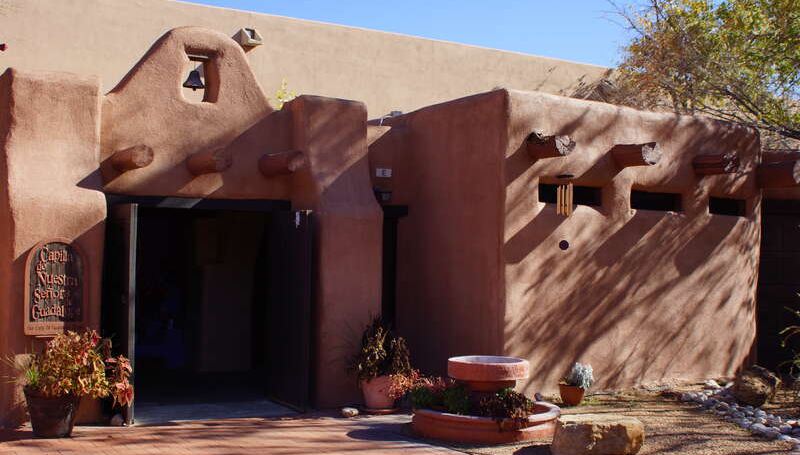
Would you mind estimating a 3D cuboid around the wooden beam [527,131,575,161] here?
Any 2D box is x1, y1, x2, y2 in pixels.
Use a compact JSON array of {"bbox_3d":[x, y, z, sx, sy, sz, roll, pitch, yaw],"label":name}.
[{"bbox_3d":[1.706,-0.917,10.698,0.230,0.230,0.600,2,-4,-28],"label":"wooden beam"}]

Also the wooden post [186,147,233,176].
[{"bbox_3d":[-1.904,-0.647,9.295,0.225,0.225,0.750,2,-1,-29],"label":"wooden post"}]

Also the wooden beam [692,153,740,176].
[{"bbox_3d":[4.056,-0.809,11.988,0.240,0.240,0.540,2,-4,-28],"label":"wooden beam"}]

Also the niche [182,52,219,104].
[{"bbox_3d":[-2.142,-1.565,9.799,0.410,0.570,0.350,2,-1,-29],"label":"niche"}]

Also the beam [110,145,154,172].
[{"bbox_3d":[-2.611,-0.654,9.065,0.200,0.200,0.820,2,-4,-28],"label":"beam"}]

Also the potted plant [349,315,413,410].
[{"bbox_3d":[-0.191,1.407,9.620,0.620,0.920,0.570,0,-4,0],"label":"potted plant"}]

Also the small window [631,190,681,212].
[{"bbox_3d":[3.303,-0.333,11.986,0.843,0.230,0.150,2,-4,-28],"label":"small window"}]

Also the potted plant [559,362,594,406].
[{"bbox_3d":[1.882,1.669,9.950,0.340,0.450,0.320,0,-4,0],"label":"potted plant"}]

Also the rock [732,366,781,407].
[{"bbox_3d":[3.668,1.636,9.600,0.450,0.410,0.390,2,-4,-28],"label":"rock"}]

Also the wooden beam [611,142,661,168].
[{"bbox_3d":[2.826,-0.870,11.181,0.250,0.250,0.480,2,-2,-37],"label":"wooden beam"}]

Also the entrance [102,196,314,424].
[{"bbox_3d":[-1.885,0.771,9.259,1.820,2.090,0.940,2,-1,-29],"label":"entrance"}]

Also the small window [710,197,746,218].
[{"bbox_3d":[4.423,-0.269,12.579,0.670,0.214,0.150,2,-4,-28],"label":"small window"}]

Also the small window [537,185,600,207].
[{"bbox_3d":[2.081,-0.392,11.339,0.940,0.221,0.150,2,-4,-28],"label":"small window"}]

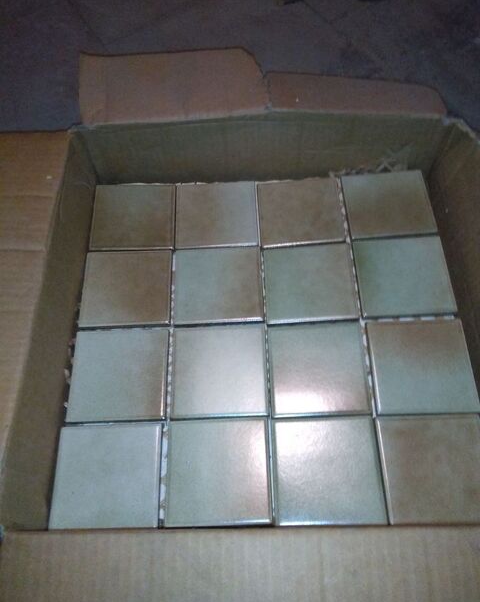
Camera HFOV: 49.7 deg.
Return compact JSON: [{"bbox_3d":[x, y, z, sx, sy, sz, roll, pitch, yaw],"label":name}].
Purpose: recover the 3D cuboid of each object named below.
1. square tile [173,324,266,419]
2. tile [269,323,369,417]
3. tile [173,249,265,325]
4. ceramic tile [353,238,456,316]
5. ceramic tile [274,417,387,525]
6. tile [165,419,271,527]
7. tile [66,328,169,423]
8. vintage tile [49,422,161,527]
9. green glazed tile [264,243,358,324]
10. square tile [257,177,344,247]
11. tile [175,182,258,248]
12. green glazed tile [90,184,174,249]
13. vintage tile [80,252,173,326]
[{"bbox_3d":[-0.016,0.056,0.412,0.075,0.007,0.075,-2,62,2],"label":"square tile"},{"bbox_3d":[0.063,0.055,0.415,0.077,0.007,0.077,-3,61,2],"label":"tile"},{"bbox_3d":[-0.019,-0.013,0.457,0.077,0.007,0.077,-3,61,2],"label":"tile"},{"bbox_3d":[0.141,-0.021,0.452,0.077,0.007,0.077,-3,61,2],"label":"ceramic tile"},{"bbox_3d":[0.063,0.122,0.373,0.075,0.007,0.075,-1,62,2],"label":"ceramic tile"},{"bbox_3d":[-0.015,0.123,0.376,0.075,0.007,0.075,-2,62,2],"label":"tile"},{"bbox_3d":[-0.095,0.059,0.414,0.075,0.007,0.075,-2,62,2],"label":"tile"},{"bbox_3d":[-0.095,0.128,0.378,0.075,0.007,0.075,-3,62,1],"label":"vintage tile"},{"bbox_3d":[0.061,-0.015,0.453,0.077,0.007,0.077,-3,61,2],"label":"green glazed tile"},{"bbox_3d":[0.057,-0.082,0.490,0.077,0.007,0.077,-4,61,1],"label":"square tile"},{"bbox_3d":[-0.021,-0.079,0.485,0.075,0.007,0.075,-3,62,1],"label":"tile"},{"bbox_3d":[-0.101,-0.079,0.497,0.077,0.007,0.077,-2,61,2],"label":"green glazed tile"},{"bbox_3d":[-0.097,-0.010,0.452,0.075,0.007,0.075,-2,62,2],"label":"vintage tile"}]

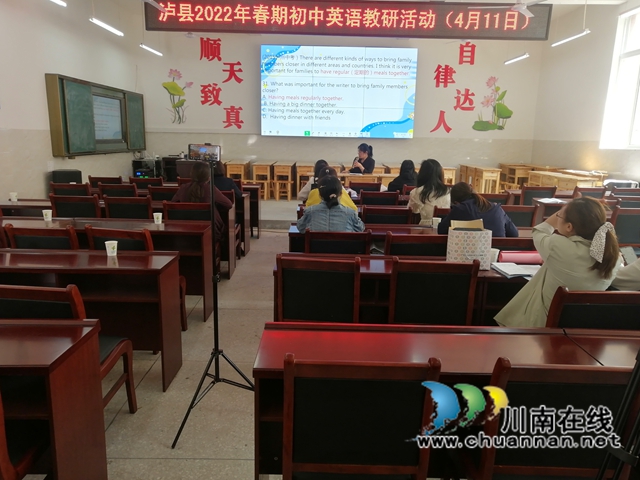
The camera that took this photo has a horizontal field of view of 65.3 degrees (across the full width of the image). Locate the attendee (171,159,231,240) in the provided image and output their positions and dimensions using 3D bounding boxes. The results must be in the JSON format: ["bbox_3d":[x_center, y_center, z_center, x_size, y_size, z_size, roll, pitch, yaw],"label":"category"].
[{"bbox_3d":[-1.166,-0.137,4.892,0.560,1.250,0.750,1,11,-1],"label":"attendee"}]

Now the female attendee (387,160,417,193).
[{"bbox_3d":[1.243,-0.569,7.577,0.500,1.260,0.720,1,11,-3],"label":"female attendee"}]

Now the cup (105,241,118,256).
[{"bbox_3d":[-1.294,0.046,3.100,0.077,0.086,0.077,1,12,0],"label":"cup"}]

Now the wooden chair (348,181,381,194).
[{"bbox_3d":[0.701,-0.475,7.955,0.470,0.905,0.550,1,11,0],"label":"wooden chair"}]

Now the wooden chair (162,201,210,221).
[{"bbox_3d":[-1.174,0.045,4.773,0.473,0.896,0.581,2,12,2],"label":"wooden chair"}]

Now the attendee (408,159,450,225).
[{"bbox_3d":[1.114,-0.174,5.342,0.500,1.340,0.720,1,11,-3],"label":"attendee"}]

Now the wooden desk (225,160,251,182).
[{"bbox_3d":[-1.788,-1.325,10.984,0.394,0.729,1.182,1,12,-1],"label":"wooden desk"}]

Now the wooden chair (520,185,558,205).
[{"bbox_3d":[2.985,-0.343,7.100,0.473,0.896,0.581,1,12,-1],"label":"wooden chair"}]

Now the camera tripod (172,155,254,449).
[{"bbox_3d":[-0.458,0.276,2.560,0.505,1.400,0.576,1,11,-1],"label":"camera tripod"}]

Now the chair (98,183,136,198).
[{"bbox_3d":[-2.364,-0.279,6.188,0.473,0.896,0.581,2,12,2],"label":"chair"}]

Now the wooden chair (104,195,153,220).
[{"bbox_3d":[-1.862,-0.030,5.168,0.450,0.900,0.550,1,11,-1],"label":"wooden chair"}]

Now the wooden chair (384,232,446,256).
[{"bbox_3d":[0.664,0.335,3.596,0.473,0.896,0.581,2,12,2],"label":"wooden chair"}]

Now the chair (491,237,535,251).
[{"bbox_3d":[1.195,0.354,3.617,0.450,0.900,0.550,1,11,-1],"label":"chair"}]

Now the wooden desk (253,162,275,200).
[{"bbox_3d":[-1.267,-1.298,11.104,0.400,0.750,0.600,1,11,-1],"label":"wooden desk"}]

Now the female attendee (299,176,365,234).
[{"bbox_3d":[0.062,0.139,3.691,0.500,1.225,0.750,1,12,0],"label":"female attendee"}]

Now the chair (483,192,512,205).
[{"bbox_3d":[1.999,-0.170,6.129,0.450,0.890,0.510,1,12,0],"label":"chair"}]

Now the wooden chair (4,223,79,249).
[{"bbox_3d":[-1.804,0.299,3.552,0.450,0.900,0.550,1,11,-1],"label":"wooden chair"}]

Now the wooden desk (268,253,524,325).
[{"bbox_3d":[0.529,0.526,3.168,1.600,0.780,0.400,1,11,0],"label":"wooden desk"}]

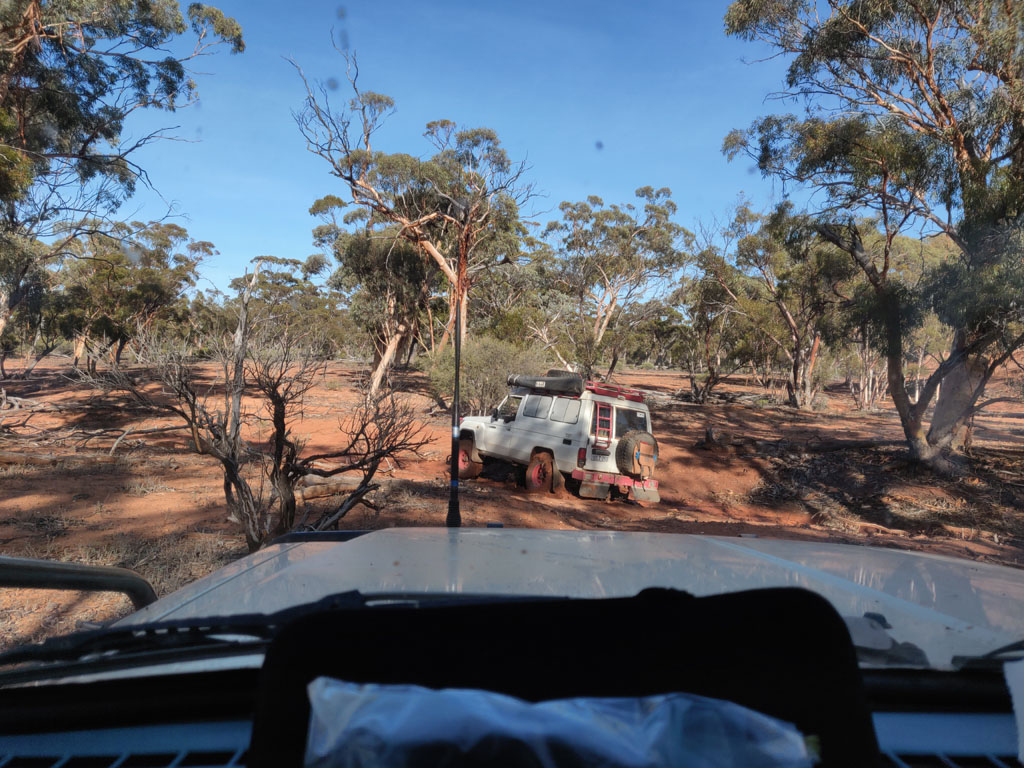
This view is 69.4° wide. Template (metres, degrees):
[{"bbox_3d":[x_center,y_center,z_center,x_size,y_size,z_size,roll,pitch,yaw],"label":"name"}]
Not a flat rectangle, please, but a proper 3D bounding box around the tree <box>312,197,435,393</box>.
[{"bbox_3d":[-4.799,-3.059,26.000,4.430,7.070,4.400,1,3,0],"label":"tree"}]

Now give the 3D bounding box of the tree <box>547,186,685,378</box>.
[{"bbox_3d":[5.652,-5.409,40.000,7.790,10.550,7.200,1,3,0],"label":"tree"}]

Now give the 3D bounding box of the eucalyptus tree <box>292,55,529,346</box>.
[{"bbox_3d":[-3.633,-5.860,27.000,8.620,12.490,7.800,1,3,0],"label":"eucalyptus tree"}]

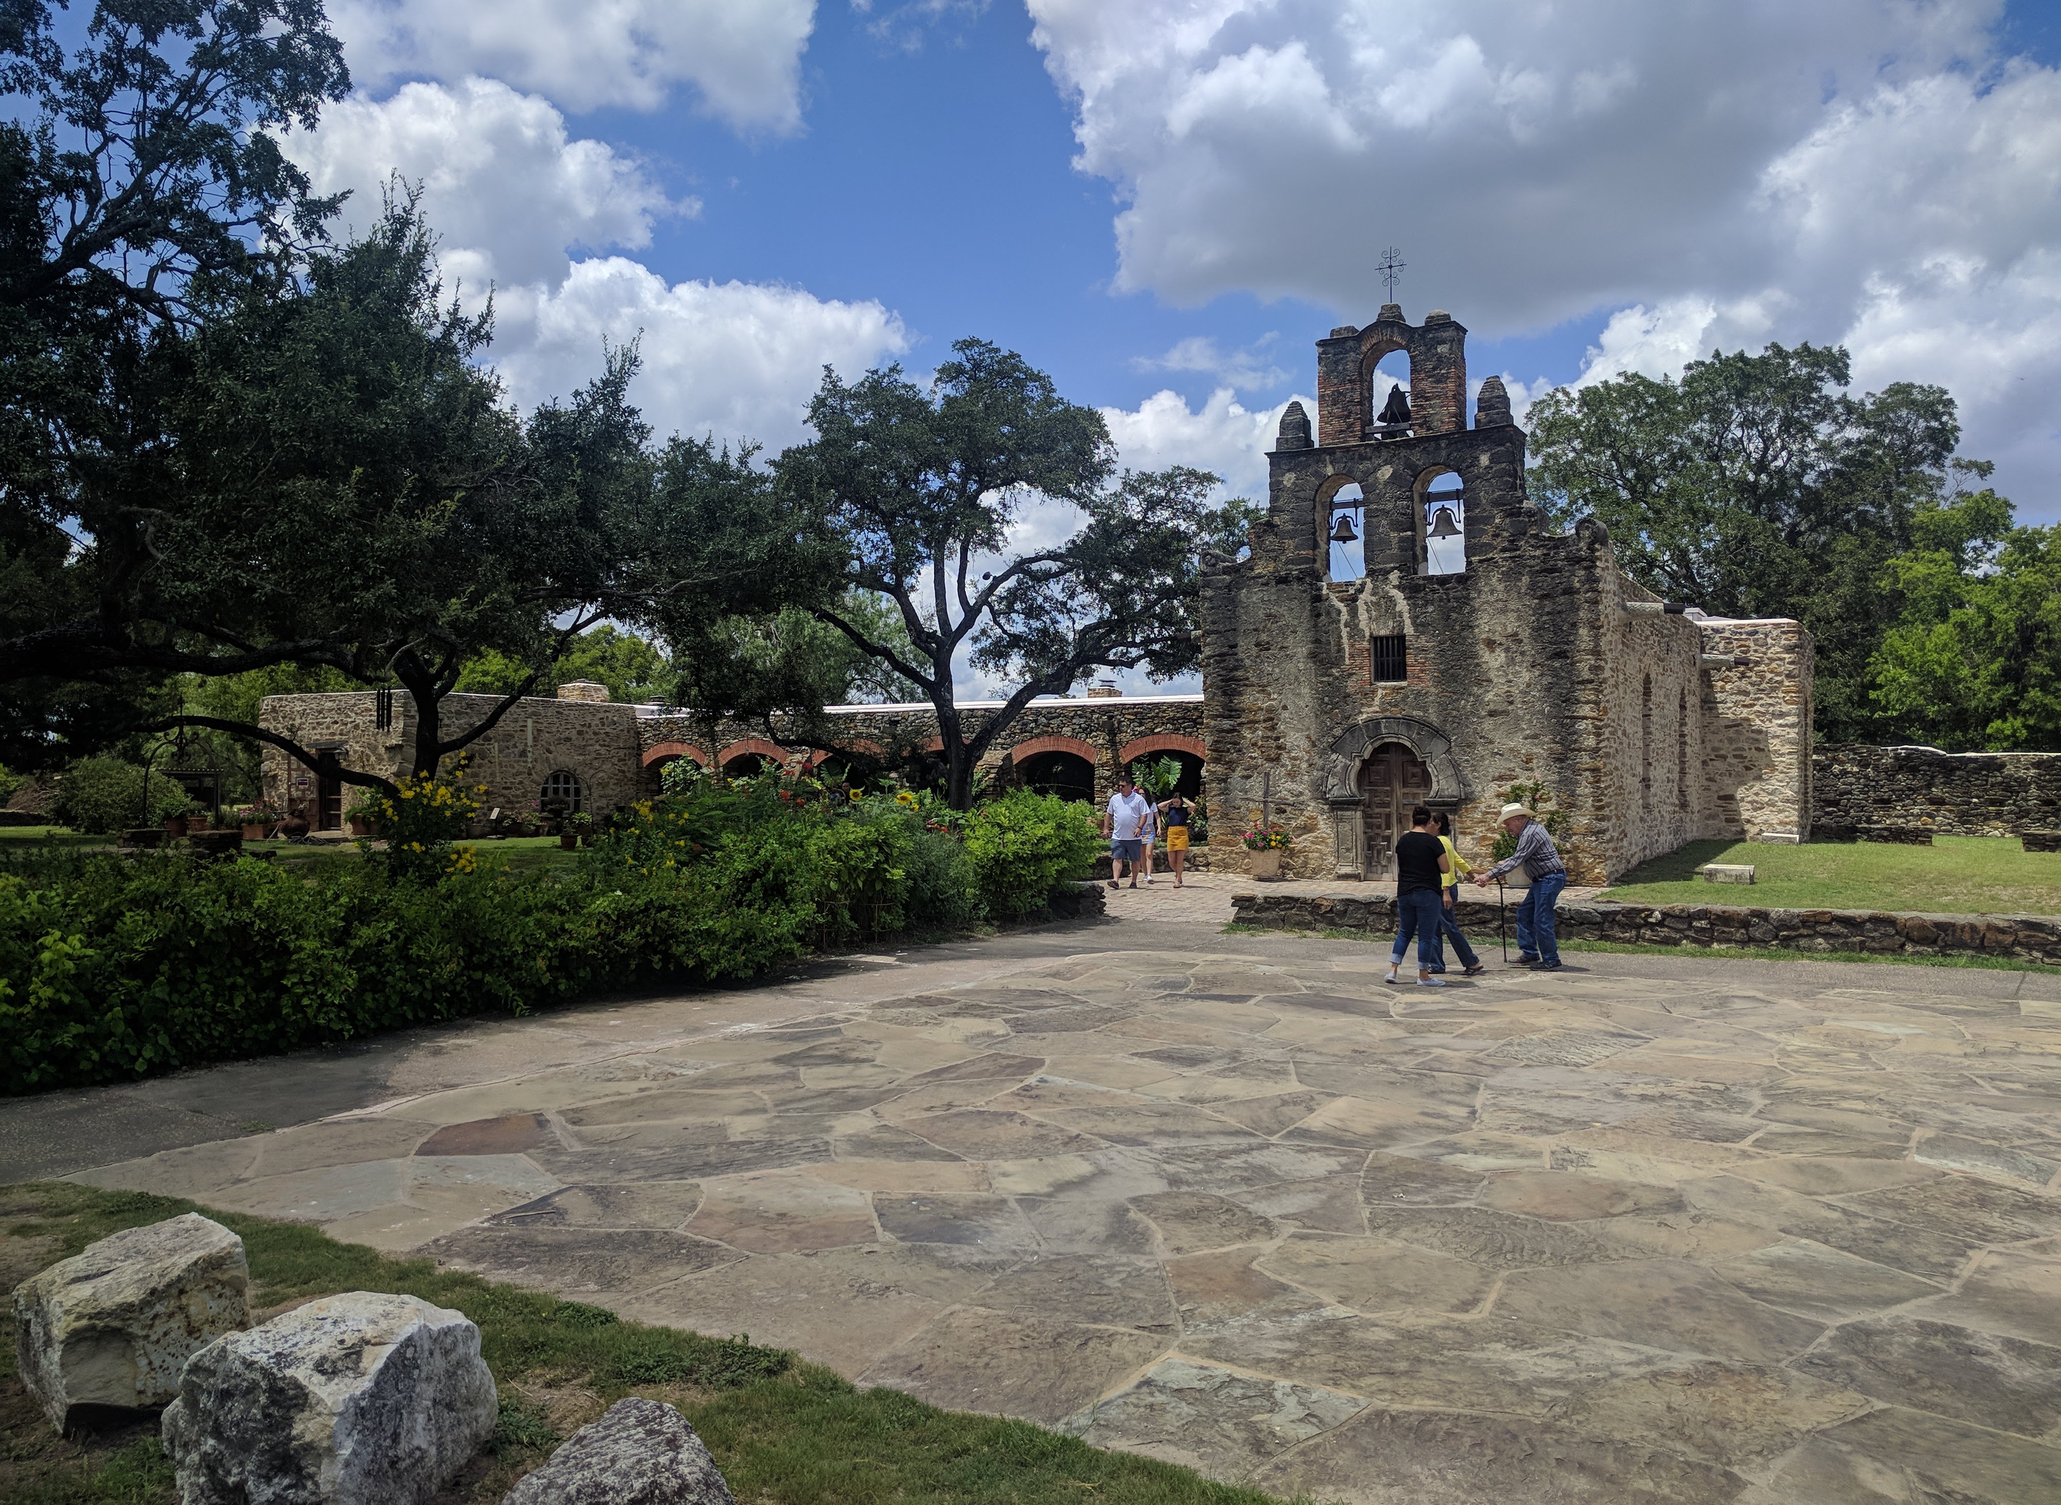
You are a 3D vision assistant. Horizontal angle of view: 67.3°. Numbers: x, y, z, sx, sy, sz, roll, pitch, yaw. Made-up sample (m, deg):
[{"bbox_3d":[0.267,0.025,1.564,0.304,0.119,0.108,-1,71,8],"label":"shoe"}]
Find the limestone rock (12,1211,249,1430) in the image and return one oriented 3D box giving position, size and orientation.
[{"bbox_3d":[-2.420,1.514,4.167,0.500,0.410,0.500,1,-2,-43],"label":"limestone rock"}]

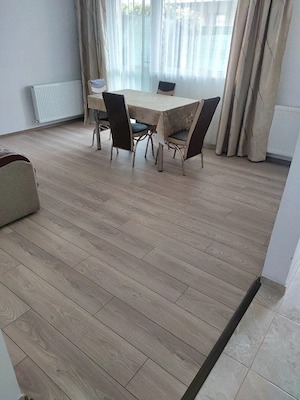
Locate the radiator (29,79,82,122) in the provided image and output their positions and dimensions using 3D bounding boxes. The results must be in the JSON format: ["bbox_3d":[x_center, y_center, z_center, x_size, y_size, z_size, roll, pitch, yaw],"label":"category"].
[{"bbox_3d":[-1.669,-1.861,5.199,0.108,0.621,1.054,21,36,30],"label":"radiator"}]

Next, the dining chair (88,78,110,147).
[{"bbox_3d":[-0.605,-1.273,4.157,0.591,0.921,0.414,27,39,37],"label":"dining chair"}]

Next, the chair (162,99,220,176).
[{"bbox_3d":[0.449,-0.824,3.424,0.601,0.921,0.414,27,39,37],"label":"chair"}]

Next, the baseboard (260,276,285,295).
[{"bbox_3d":[0.840,0.577,1.882,0.172,0.070,0.016,21,36,30],"label":"baseboard"}]

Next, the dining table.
[{"bbox_3d":[-0.108,-1.017,3.887,1.290,0.768,0.775,24,37,33],"label":"dining table"}]

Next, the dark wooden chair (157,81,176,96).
[{"bbox_3d":[0.038,-1.185,4.029,0.414,0.921,0.591,25,38,35],"label":"dark wooden chair"}]

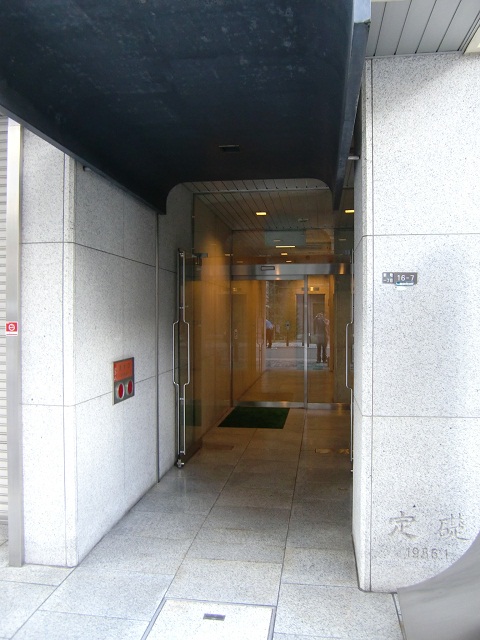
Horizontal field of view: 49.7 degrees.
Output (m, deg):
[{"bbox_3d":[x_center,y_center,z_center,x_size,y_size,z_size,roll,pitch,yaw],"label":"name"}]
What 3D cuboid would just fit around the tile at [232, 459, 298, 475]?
[{"bbox_3d":[0.262,1.439,5.076,0.600,0.025,0.450,0,1,9],"label":"tile"}]

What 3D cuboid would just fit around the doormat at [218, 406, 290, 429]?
[{"bbox_3d":[0.263,1.444,7.751,0.885,0.015,1.626,0,0,9],"label":"doormat"}]

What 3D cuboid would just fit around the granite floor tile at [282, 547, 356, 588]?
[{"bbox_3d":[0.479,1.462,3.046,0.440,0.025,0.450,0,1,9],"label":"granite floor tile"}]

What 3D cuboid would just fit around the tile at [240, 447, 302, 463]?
[{"bbox_3d":[0.338,1.466,5.581,0.606,0.025,0.452,0,0,9],"label":"tile"}]

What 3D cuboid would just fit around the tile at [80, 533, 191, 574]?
[{"bbox_3d":[-0.629,1.462,3.212,0.600,0.025,0.450,0,1,9],"label":"tile"}]

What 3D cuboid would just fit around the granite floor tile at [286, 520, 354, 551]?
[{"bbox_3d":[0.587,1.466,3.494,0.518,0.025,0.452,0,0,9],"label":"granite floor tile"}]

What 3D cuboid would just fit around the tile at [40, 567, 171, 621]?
[{"bbox_3d":[-0.696,1.467,2.774,0.600,0.025,0.450,0,1,9],"label":"tile"}]

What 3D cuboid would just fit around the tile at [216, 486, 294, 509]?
[{"bbox_3d":[0.129,1.450,4.200,0.600,0.025,0.450,0,1,9],"label":"tile"}]

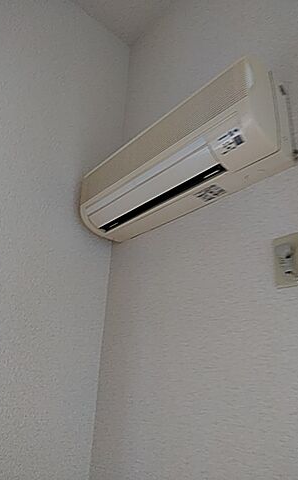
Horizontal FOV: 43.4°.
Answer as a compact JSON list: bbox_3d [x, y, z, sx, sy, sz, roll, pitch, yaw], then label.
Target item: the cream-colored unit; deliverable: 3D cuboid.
[{"bbox_3d":[0.062,-0.238,1.192,0.195,0.268,0.745,20,-28,-35],"label":"cream-colored unit"}]

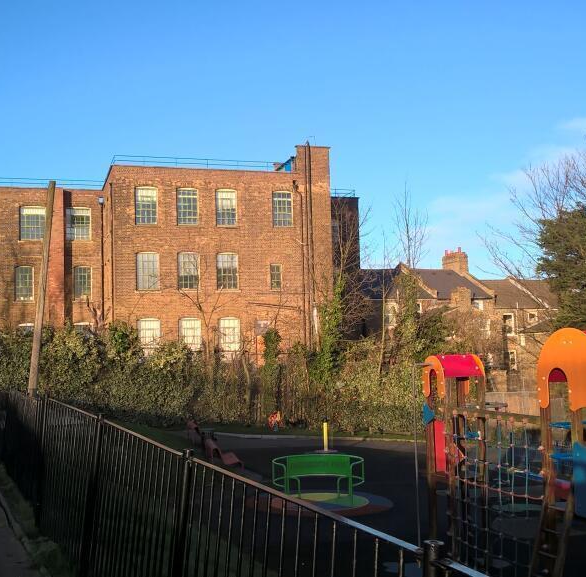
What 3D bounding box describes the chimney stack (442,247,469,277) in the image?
[{"bbox_3d":[13.161,-2.187,66.000,0.900,2.350,2.150,0,-4,-22],"label":"chimney stack"}]

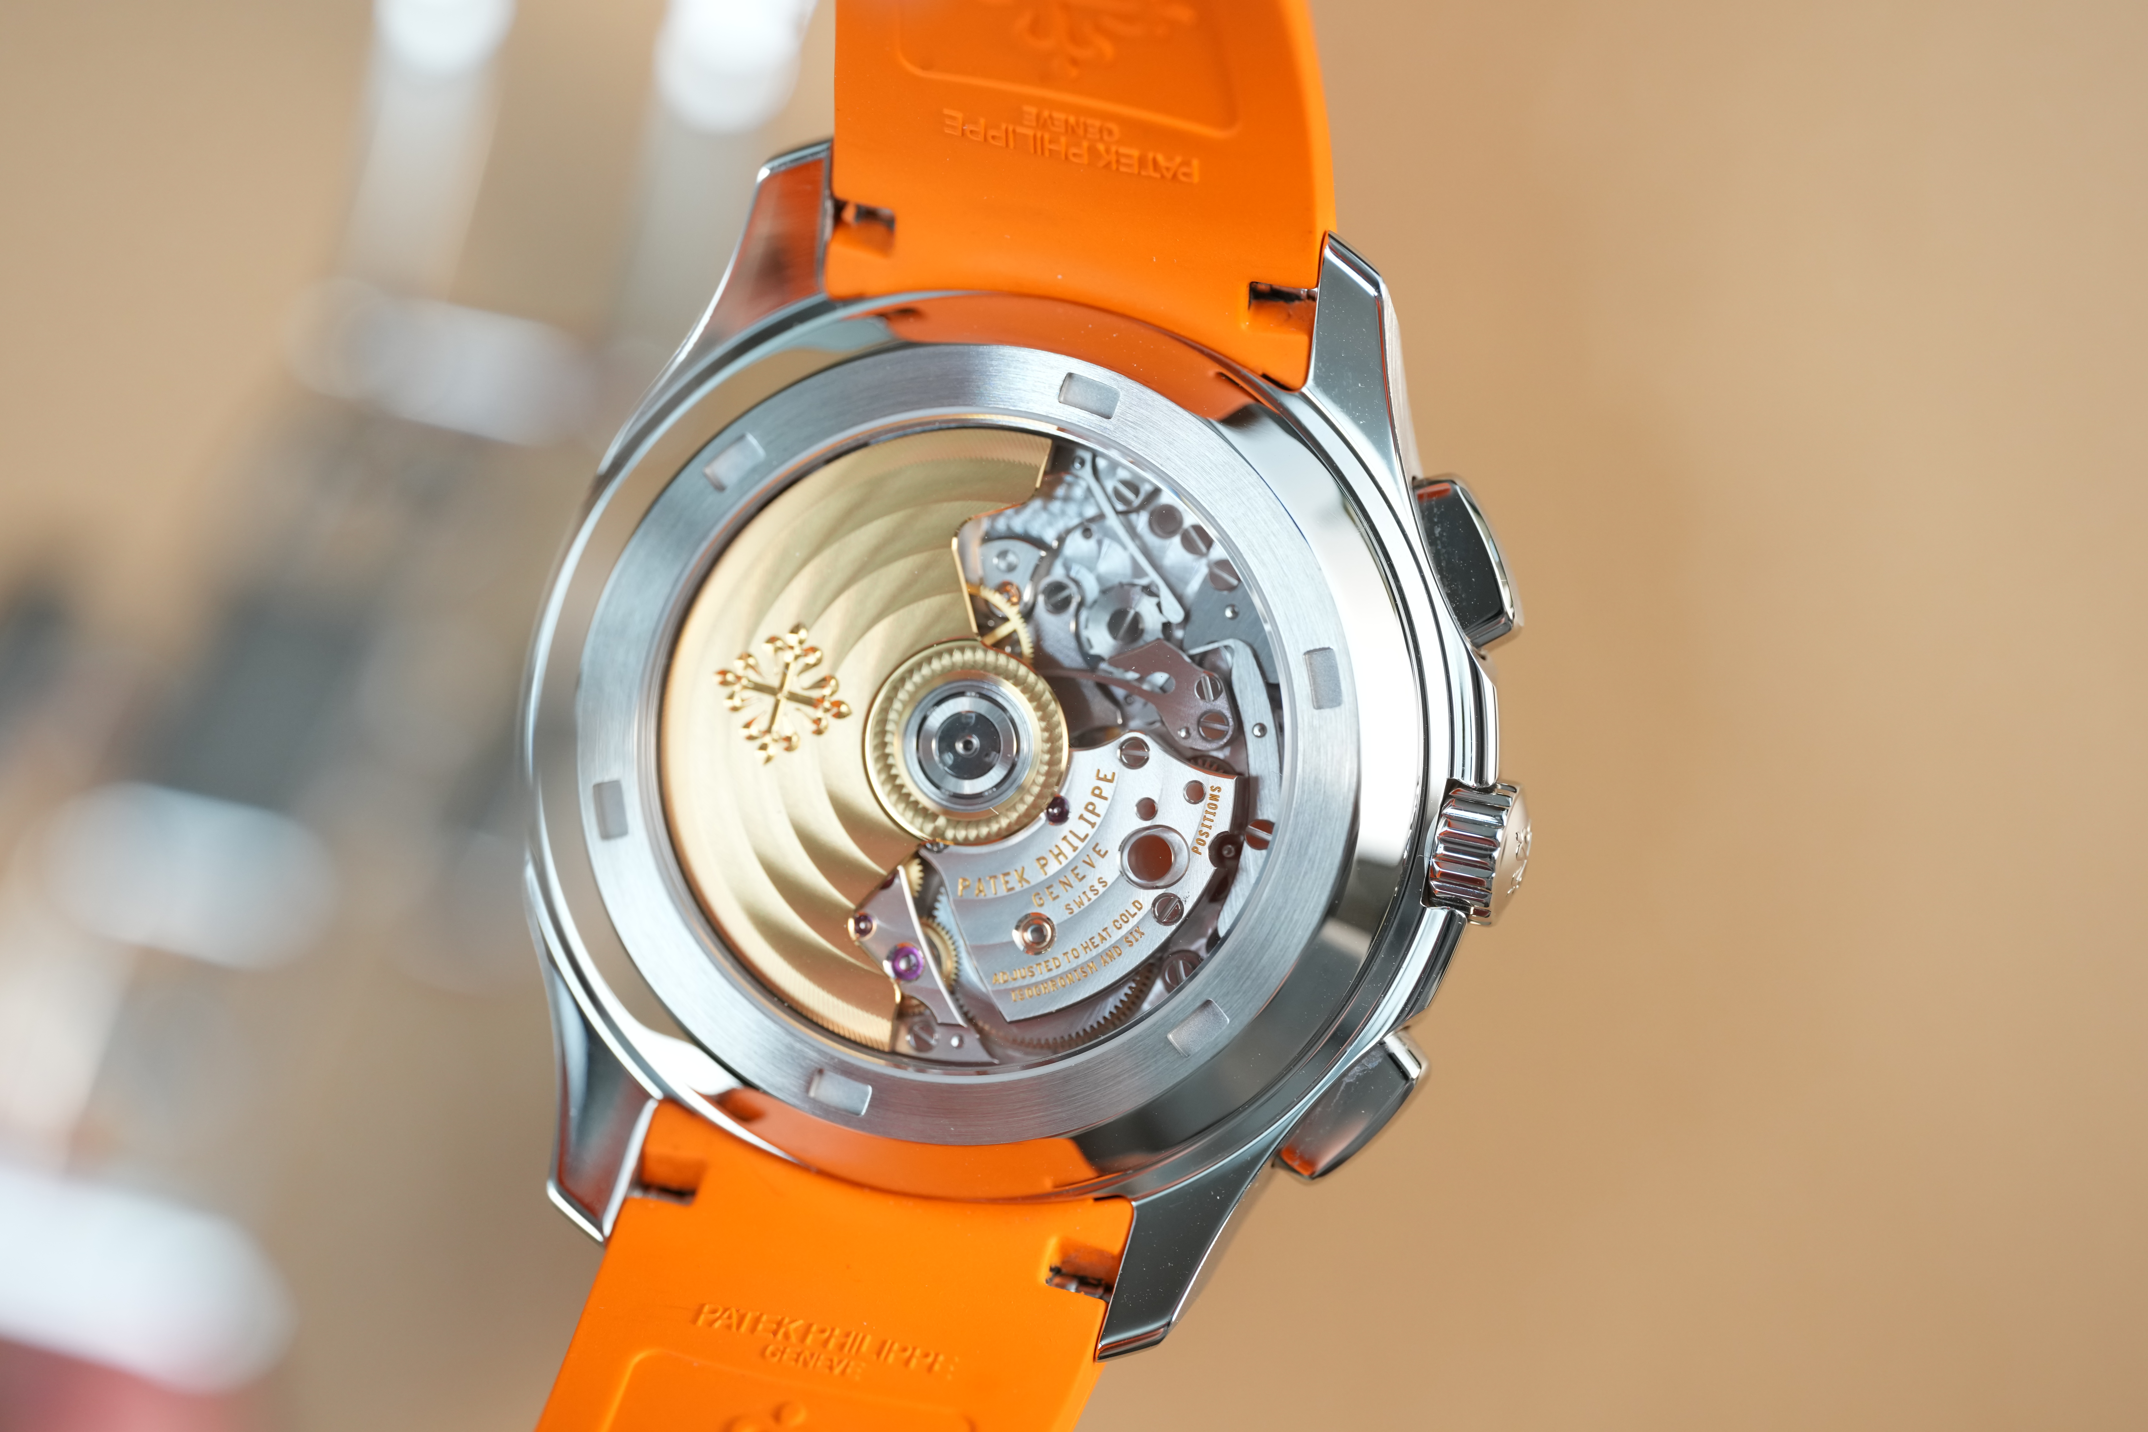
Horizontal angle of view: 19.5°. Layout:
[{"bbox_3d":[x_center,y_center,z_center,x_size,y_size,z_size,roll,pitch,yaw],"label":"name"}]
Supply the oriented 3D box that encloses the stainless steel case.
[{"bbox_3d":[-0.003,0.002,0.270,0.043,0.049,0.012,12,2,13],"label":"stainless steel case"}]

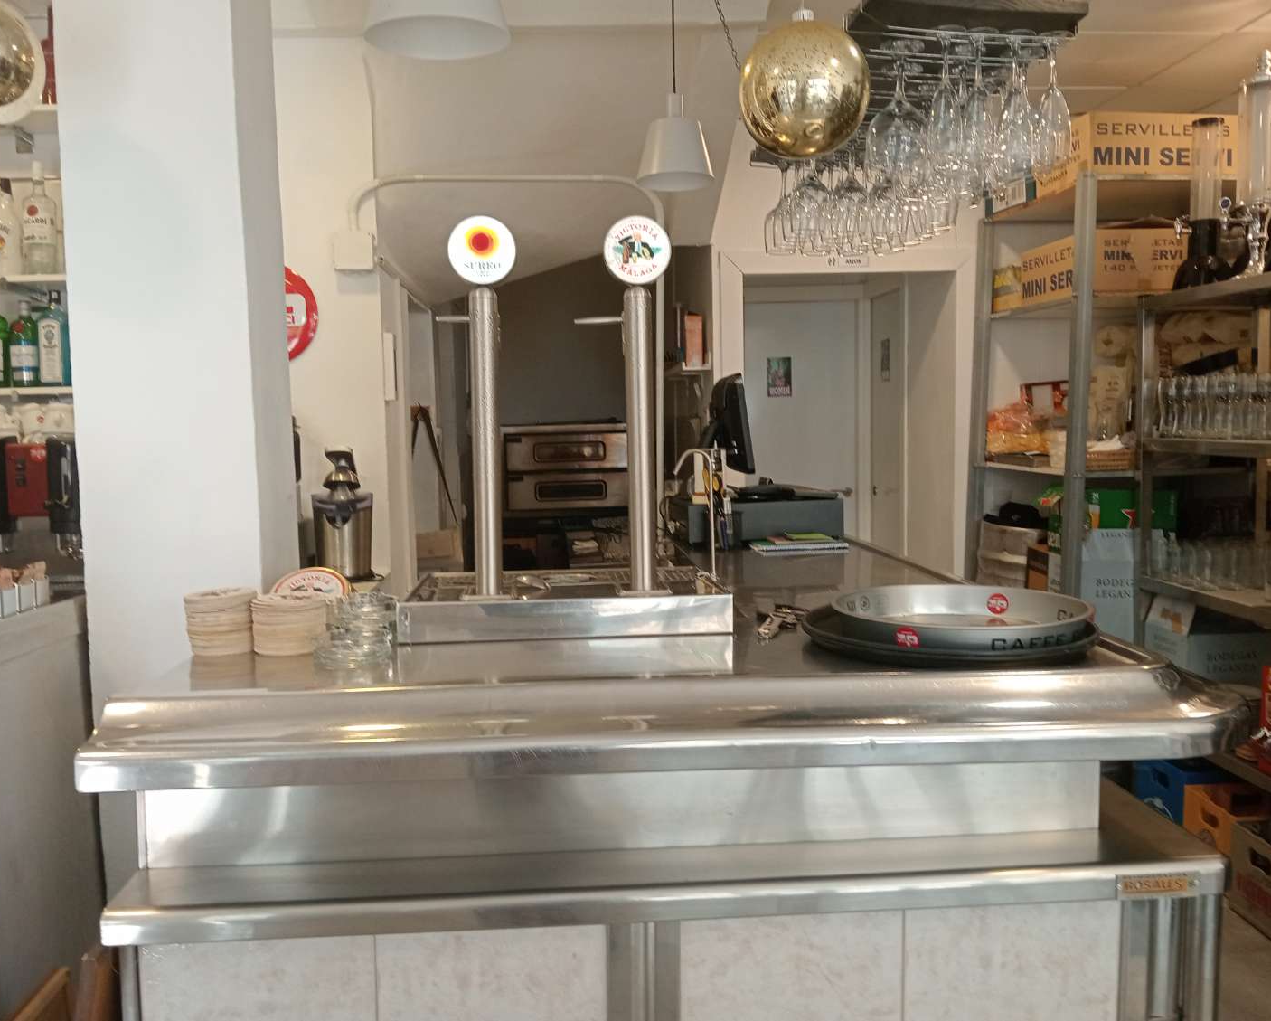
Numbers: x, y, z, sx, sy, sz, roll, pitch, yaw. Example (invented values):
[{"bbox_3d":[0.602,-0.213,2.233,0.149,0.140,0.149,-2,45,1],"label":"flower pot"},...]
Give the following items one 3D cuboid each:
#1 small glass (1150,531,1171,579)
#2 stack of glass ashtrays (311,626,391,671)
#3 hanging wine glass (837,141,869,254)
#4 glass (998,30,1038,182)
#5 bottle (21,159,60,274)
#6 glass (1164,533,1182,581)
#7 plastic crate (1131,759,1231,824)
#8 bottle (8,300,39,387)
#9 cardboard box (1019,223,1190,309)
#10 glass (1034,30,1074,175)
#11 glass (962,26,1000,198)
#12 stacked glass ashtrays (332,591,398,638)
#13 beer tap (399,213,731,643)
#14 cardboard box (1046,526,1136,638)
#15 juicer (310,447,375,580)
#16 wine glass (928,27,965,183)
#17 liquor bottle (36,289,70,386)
[{"bbox_3d":[1.673,0.140,3.500,0.061,0.152,0.061,-1,5,-4],"label":"small glass"},{"bbox_3d":[-0.379,0.186,1.470,0.107,0.040,0.107,-1,5,-4],"label":"stack of glass ashtrays"},{"bbox_3d":[0.521,-0.746,2.630,0.079,0.238,0.079,-1,5,-4],"label":"hanging wine glass"},{"bbox_3d":[0.629,-0.665,1.810,0.061,0.235,0.061,-1,5,-4],"label":"glass"},{"bbox_3d":[-1.530,-0.751,2.820,0.080,0.287,0.080,-2,5,-14],"label":"bottle"},{"bbox_3d":[1.686,0.146,3.440,0.060,0.152,0.060,-1,5,-4],"label":"glass"},{"bbox_3d":[1.943,0.960,3.672,0.400,0.284,0.292,-1,5,-4],"label":"plastic crate"},{"bbox_3d":[-1.595,-0.435,2.870,0.084,0.232,0.084,-2,5,-19],"label":"bottle"},{"bbox_3d":[1.637,-0.842,3.855,0.335,0.220,0.550,-1,5,-4],"label":"cardboard box"},{"bbox_3d":[0.721,-0.698,1.900,0.065,0.225,0.065,-1,5,-4],"label":"glass"},{"bbox_3d":[0.570,-0.668,1.810,0.061,0.235,0.061,-1,5,-4],"label":"glass"},{"bbox_3d":[-0.364,0.138,1.475,0.091,0.040,0.091,-1,5,-4],"label":"stacked glass ashtrays"},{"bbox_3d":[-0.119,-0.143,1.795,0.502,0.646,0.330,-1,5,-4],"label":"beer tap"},{"bbox_3d":[1.593,0.245,3.761,0.270,0.390,0.250,-1,5,-4],"label":"cardboard box"},{"bbox_3d":[-0.753,0.005,2.840,0.148,0.332,0.190,-1,5,-4],"label":"juicer"},{"bbox_3d":[0.512,-0.672,1.810,0.061,0.235,0.061,-1,5,-4],"label":"wine glass"},{"bbox_3d":[-1.488,-0.444,2.820,0.076,0.250,0.062,-1,5,-4],"label":"liquor bottle"}]

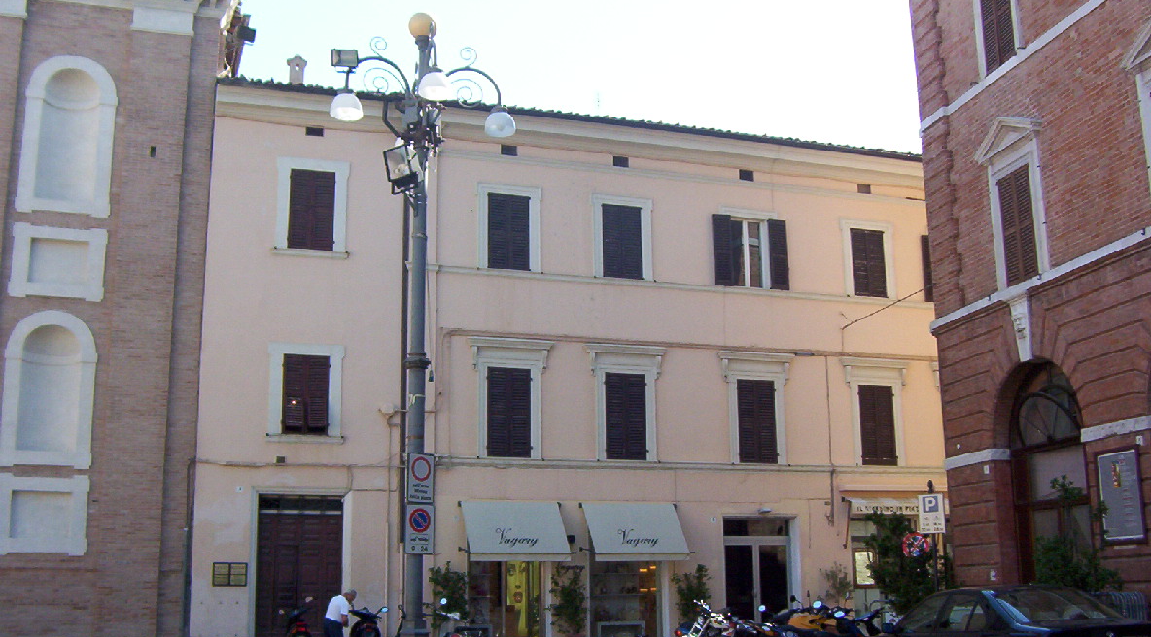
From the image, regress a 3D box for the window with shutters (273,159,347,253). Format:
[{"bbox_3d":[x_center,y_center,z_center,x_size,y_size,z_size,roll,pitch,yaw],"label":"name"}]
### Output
[{"bbox_3d":[-5.704,-2.393,25.930,1.511,2.145,0.180,3,-13,-18],"label":"window with shutters"}]

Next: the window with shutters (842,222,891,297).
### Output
[{"bbox_3d":[7.662,-1.550,31.290,1.360,1.950,0.180,3,-12,-19],"label":"window with shutters"}]

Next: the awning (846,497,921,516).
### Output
[{"bbox_3d":[7.656,4.513,28.637,2.774,0.412,0.420,3,-13,-18],"label":"awning"}]

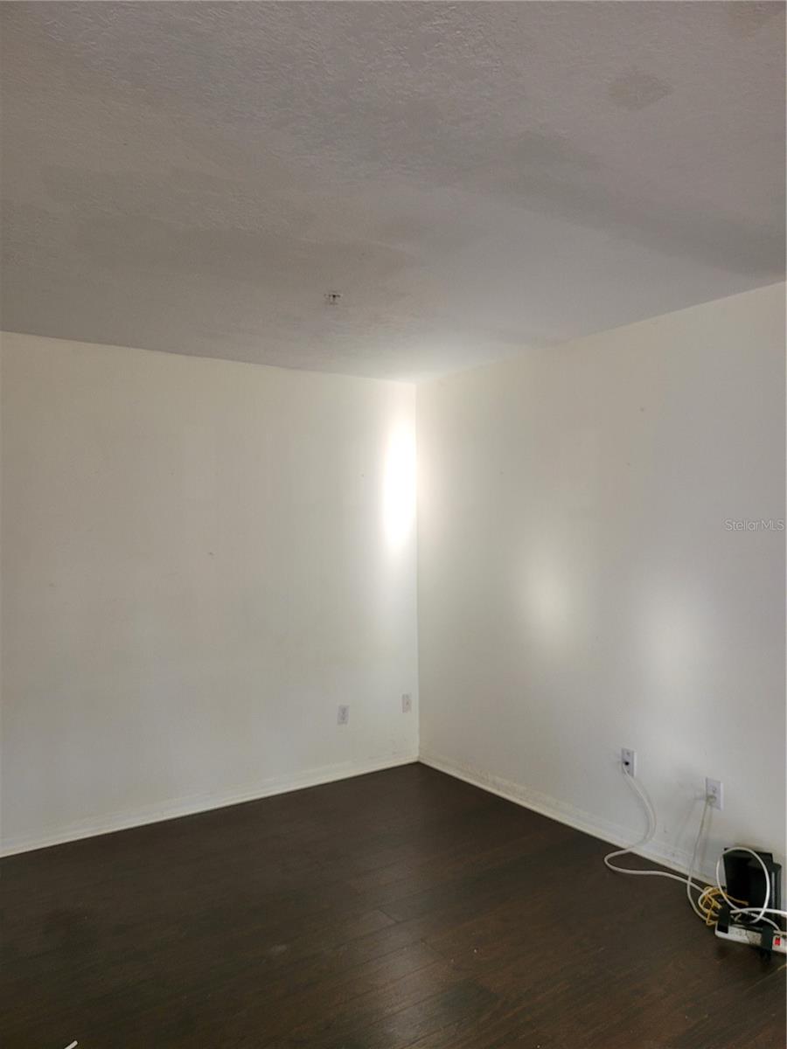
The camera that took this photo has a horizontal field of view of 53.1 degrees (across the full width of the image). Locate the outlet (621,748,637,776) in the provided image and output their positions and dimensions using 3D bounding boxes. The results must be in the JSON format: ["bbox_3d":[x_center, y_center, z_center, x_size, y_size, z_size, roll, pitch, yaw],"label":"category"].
[{"bbox_3d":[1.082,1.095,3.620,0.011,0.116,0.073,0,0,-33],"label":"outlet"}]

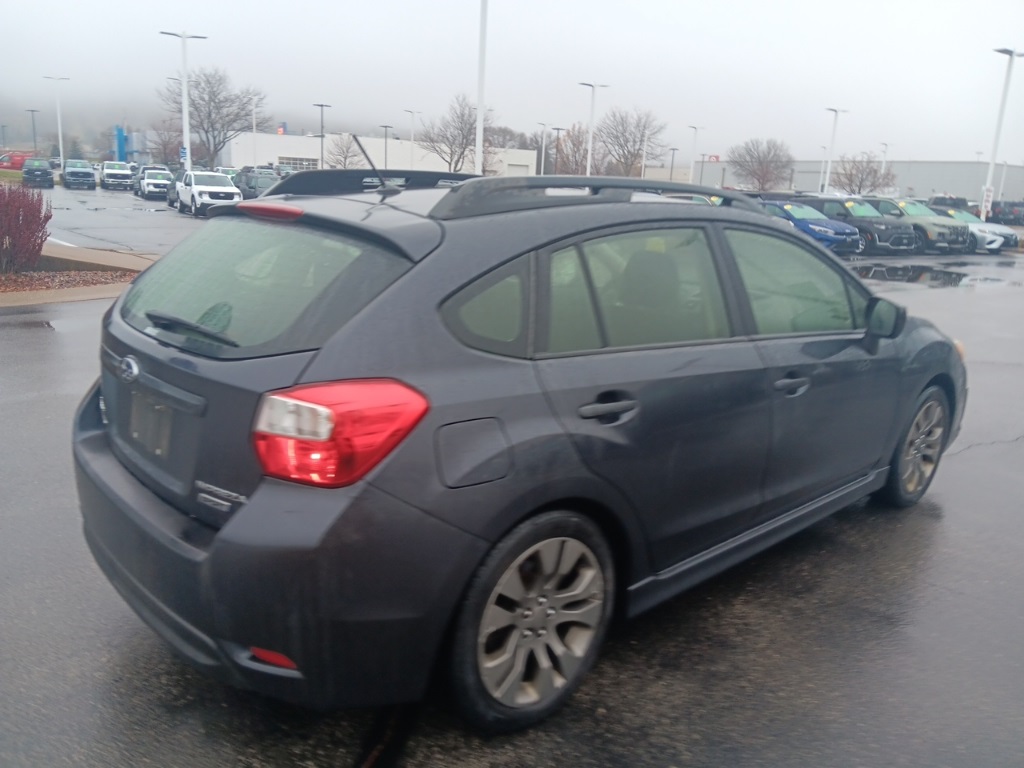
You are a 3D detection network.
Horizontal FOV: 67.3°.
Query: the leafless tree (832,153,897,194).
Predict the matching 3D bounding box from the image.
[{"bbox_3d":[28.413,-15.856,62.000,4.690,5.400,4.690,8,13,24],"label":"leafless tree"}]

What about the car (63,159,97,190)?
[{"bbox_3d":[-30.824,-14.798,54.686,2.020,1.950,5.700,-5,16,-32],"label":"car"}]

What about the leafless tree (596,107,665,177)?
[{"bbox_3d":[12.013,-22.798,78.000,6.820,10.160,6.820,5,12,9],"label":"leafless tree"}]

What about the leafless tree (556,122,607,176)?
[{"bbox_3d":[7.587,-23.756,84.000,5.440,9.170,5.440,4,12,5],"label":"leafless tree"}]

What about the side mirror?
[{"bbox_3d":[1.485,-0.261,3.048,0.115,0.165,0.175,-8,16,-42],"label":"side mirror"}]

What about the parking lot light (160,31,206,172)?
[{"bbox_3d":[-15.298,-12.285,36.331,2.050,8.050,0.400,-4,15,-23],"label":"parking lot light"}]

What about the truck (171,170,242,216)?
[{"bbox_3d":[-12.866,-8.115,32.718,1.880,1.760,5.100,-5,16,-32],"label":"truck"}]

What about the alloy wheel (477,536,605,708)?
[{"bbox_3d":[0.038,0.627,2.133,0.468,0.468,0.180,-10,18,-41],"label":"alloy wheel"}]

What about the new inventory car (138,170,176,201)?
[{"bbox_3d":[-23.205,-12.986,50.330,1.920,1.750,5.050,-5,14,-31],"label":"new inventory car"}]

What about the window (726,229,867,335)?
[{"bbox_3d":[1.107,-0.381,2.925,0.890,0.410,0.060,-10,0,-41],"label":"window"}]

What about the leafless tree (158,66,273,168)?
[{"bbox_3d":[-25.441,-21.536,66.000,9.130,10.430,9.130,-2,13,-21],"label":"leafless tree"}]

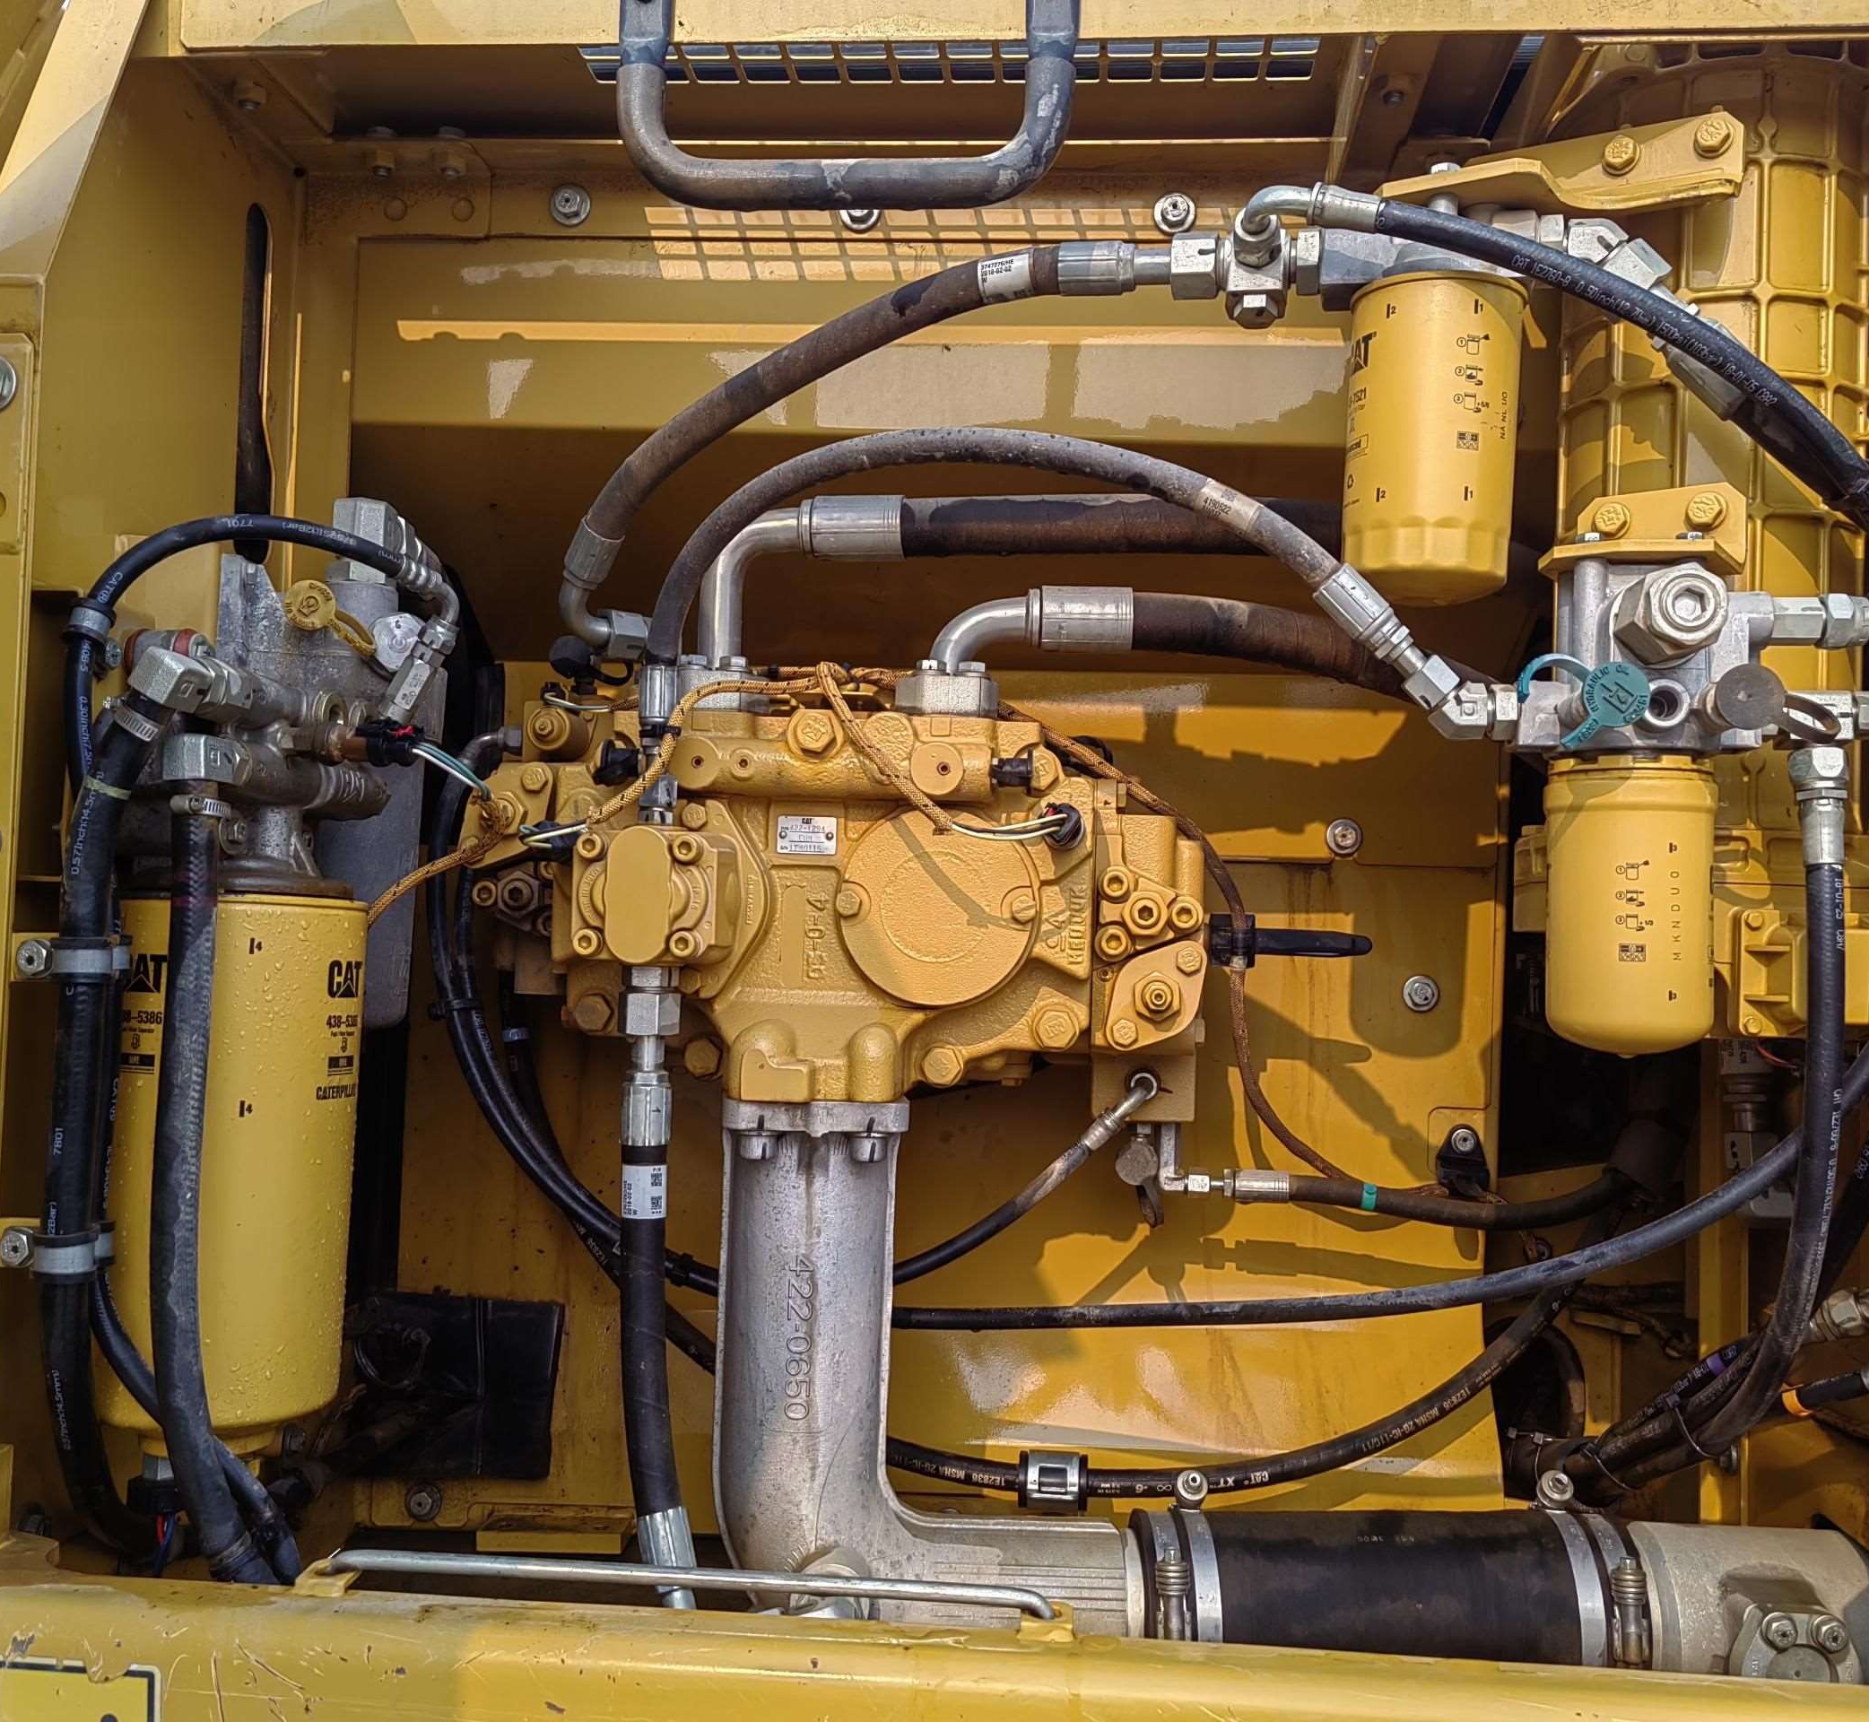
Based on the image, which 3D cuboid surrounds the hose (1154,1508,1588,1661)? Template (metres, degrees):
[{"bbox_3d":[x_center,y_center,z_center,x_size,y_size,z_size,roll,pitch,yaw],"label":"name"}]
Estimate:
[{"bbox_3d":[0.250,0.429,1.020,0.265,0.106,0.106,1,-2,0],"label":"hose"}]

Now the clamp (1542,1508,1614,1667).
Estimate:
[{"bbox_3d":[0.357,0.431,1.020,0.018,0.113,0.113,1,-2,0],"label":"clamp"}]

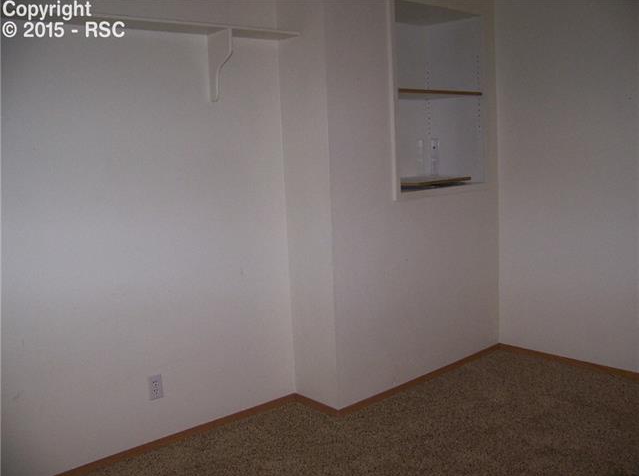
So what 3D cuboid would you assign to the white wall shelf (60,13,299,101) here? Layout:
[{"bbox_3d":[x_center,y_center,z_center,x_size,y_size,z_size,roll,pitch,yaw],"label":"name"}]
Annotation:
[{"bbox_3d":[-0.643,-0.804,2.957,1.315,0.333,0.180,-10,11,-40],"label":"white wall shelf"}]

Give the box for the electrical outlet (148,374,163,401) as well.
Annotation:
[{"bbox_3d":[-0.783,0.723,3.112,0.069,0.114,0.010,-10,11,-40],"label":"electrical outlet"}]

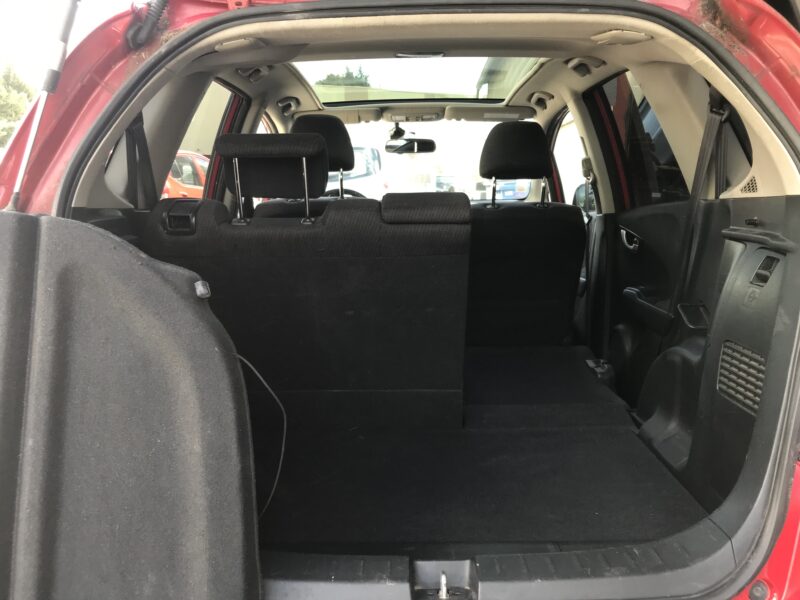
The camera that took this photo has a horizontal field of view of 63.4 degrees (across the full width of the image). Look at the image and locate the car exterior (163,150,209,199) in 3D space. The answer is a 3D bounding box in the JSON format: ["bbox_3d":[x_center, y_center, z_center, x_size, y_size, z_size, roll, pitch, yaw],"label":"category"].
[{"bbox_3d":[-3.680,-1.550,10.300,1.730,1.500,3.950,1,11,8],"label":"car exterior"}]

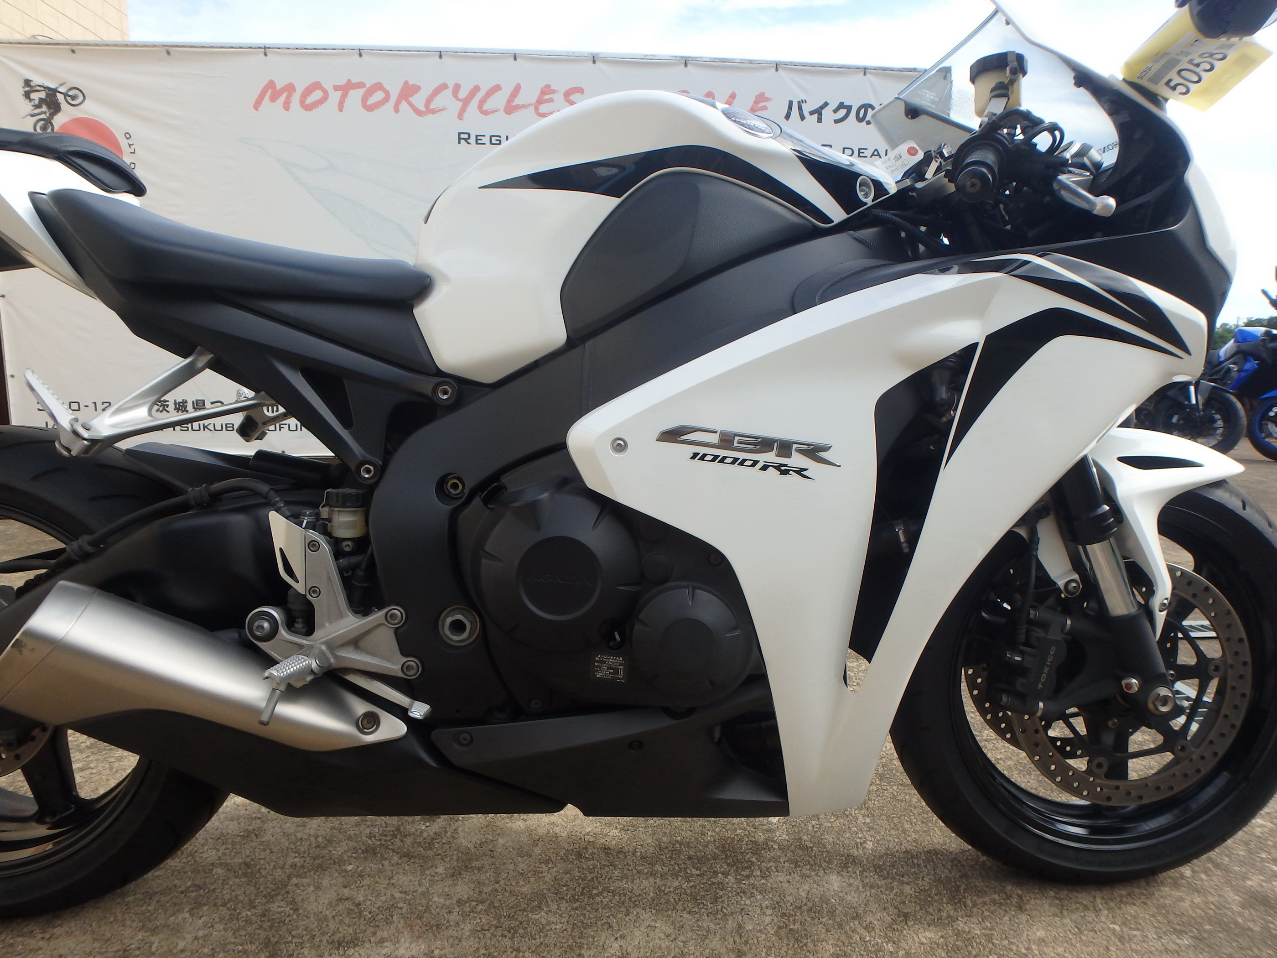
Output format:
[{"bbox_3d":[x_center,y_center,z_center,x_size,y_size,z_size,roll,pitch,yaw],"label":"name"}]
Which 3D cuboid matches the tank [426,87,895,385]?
[{"bbox_3d":[0.022,-0.295,0.951,0.535,0.345,0.310,0,6,-2],"label":"tank"}]

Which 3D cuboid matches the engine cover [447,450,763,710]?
[{"bbox_3d":[-0.034,0.111,0.841,0.325,0.285,0.150,0,6,-2],"label":"engine cover"}]

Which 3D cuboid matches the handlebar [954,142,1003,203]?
[{"bbox_3d":[0.303,-0.271,0.691,0.045,0.045,0.145,13,31,21],"label":"handlebar"}]

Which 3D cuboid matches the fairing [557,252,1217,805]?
[{"bbox_3d":[0.275,0.084,0.851,0.710,0.620,0.215,0,6,-2],"label":"fairing"}]

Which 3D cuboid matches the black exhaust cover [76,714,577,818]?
[{"bbox_3d":[-0.339,0.316,0.871,0.520,0.155,0.160,0,6,-2],"label":"black exhaust cover"}]

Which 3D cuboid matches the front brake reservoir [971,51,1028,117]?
[{"bbox_3d":[0.343,-0.372,0.738,0.055,0.062,0.055,0,6,-2],"label":"front brake reservoir"}]

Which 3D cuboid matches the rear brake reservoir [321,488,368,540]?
[{"bbox_3d":[-0.316,0.038,0.835,0.048,0.057,0.048,0,6,-2],"label":"rear brake reservoir"}]

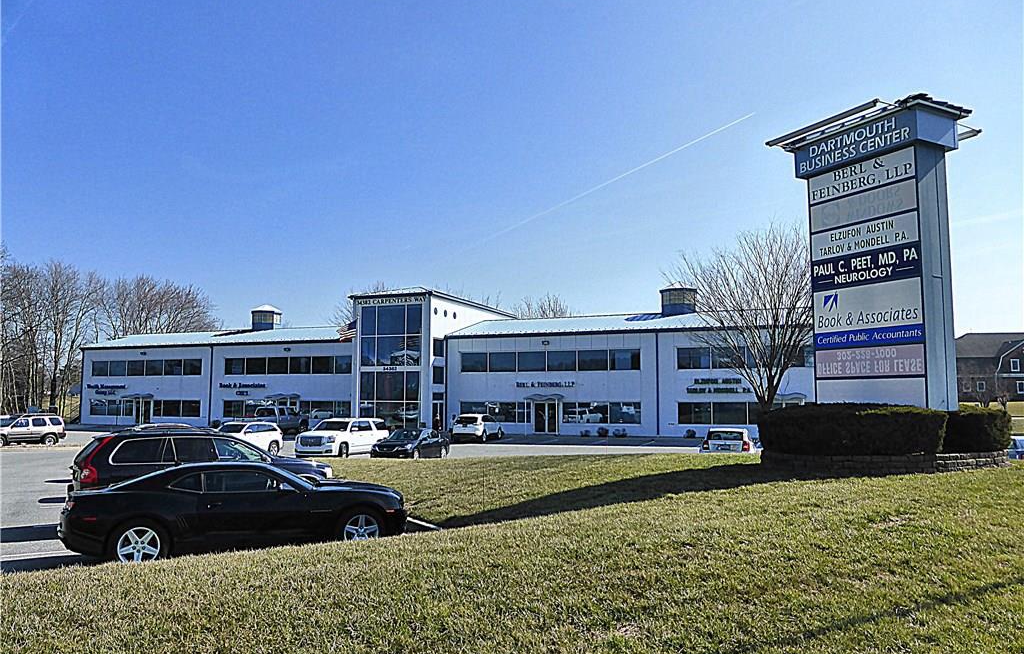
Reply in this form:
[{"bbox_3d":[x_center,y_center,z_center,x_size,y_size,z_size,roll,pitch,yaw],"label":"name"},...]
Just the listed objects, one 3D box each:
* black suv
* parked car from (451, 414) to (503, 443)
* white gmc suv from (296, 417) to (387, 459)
[{"bbox_3d":[-6.250,3.000,14.800,4.800,1.770,1.900,2,-5,-26],"label":"black suv"},{"bbox_3d":[-2.080,6.400,45.200,1.910,1.720,4.720,-2,-5,19],"label":"parked car"},{"bbox_3d":[-8.140,5.350,34.900,2.045,1.890,5.400,-2,-5,20],"label":"white gmc suv"}]

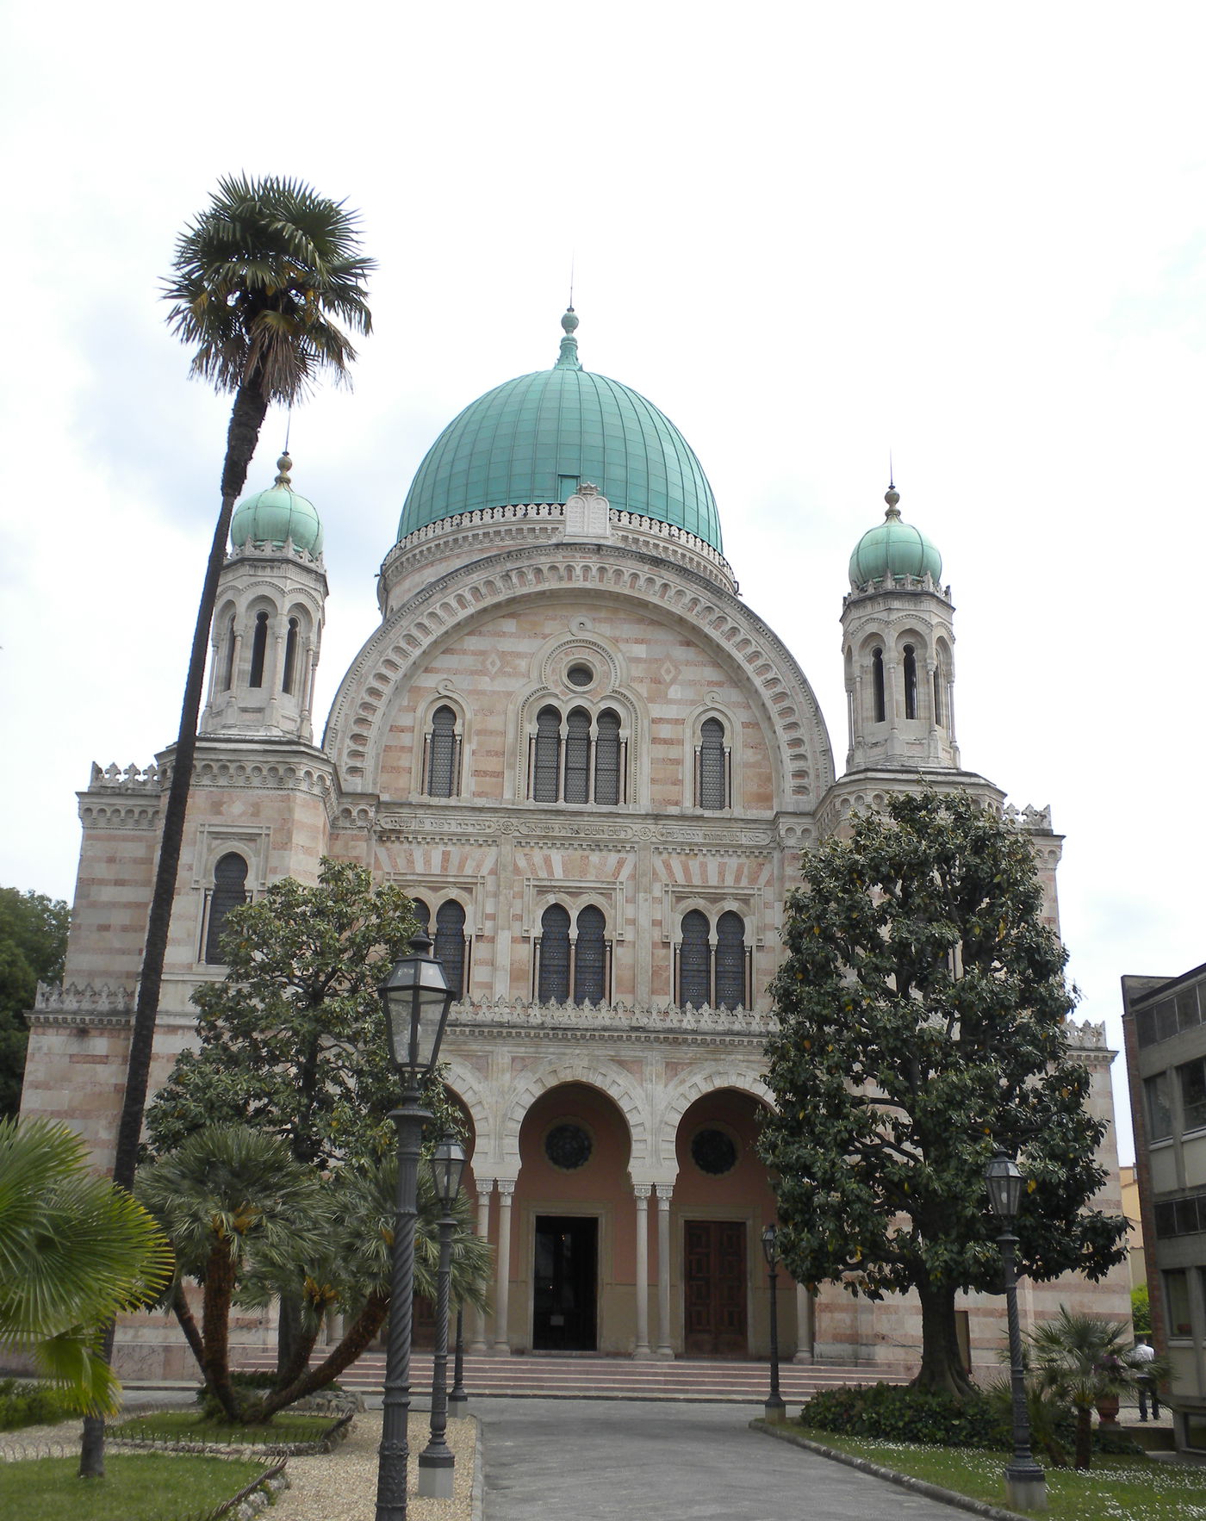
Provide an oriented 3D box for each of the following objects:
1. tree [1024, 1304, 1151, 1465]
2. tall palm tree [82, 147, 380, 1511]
[{"bbox_3d":[6.398,8.421,23.038,1.700,1.976,1.700,2,-20,-3],"label":"tree"},{"bbox_3d":[-4.916,-0.168,21.026,3.000,16.425,3.000,2,-20,-3],"label":"tall palm tree"}]

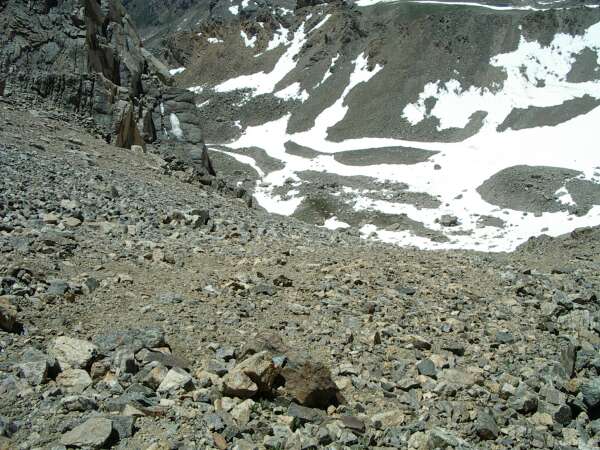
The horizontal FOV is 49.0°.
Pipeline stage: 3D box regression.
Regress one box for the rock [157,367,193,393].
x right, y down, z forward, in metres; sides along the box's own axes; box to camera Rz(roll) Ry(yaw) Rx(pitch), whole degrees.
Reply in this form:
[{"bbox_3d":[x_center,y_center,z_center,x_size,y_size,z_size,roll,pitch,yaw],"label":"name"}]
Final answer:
[{"bbox_3d":[-0.972,1.200,5.100,0.260,0.160,0.190,-3,19,-9],"label":"rock"}]

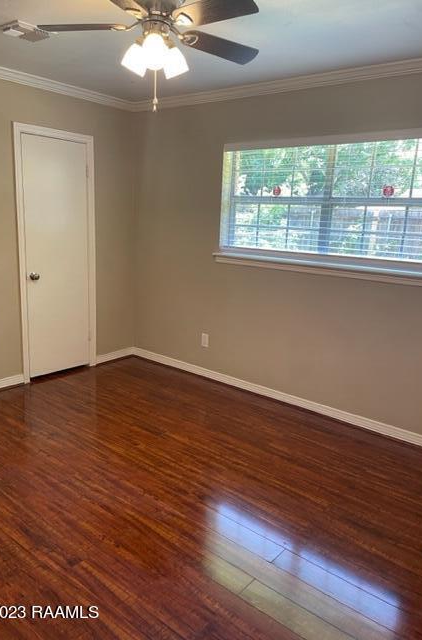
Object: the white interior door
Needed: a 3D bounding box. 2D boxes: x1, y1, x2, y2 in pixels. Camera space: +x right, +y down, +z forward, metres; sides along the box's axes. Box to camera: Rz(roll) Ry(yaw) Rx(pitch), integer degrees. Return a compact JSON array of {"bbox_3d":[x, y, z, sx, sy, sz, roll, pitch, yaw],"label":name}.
[{"bbox_3d":[-1.328,-0.515,4.168,0.040,1.997,0.613,12,16,38],"label":"white interior door"}]

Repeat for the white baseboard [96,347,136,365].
[{"bbox_3d":[-0.960,0.362,4.837,0.020,0.097,0.477,12,16,38],"label":"white baseboard"}]

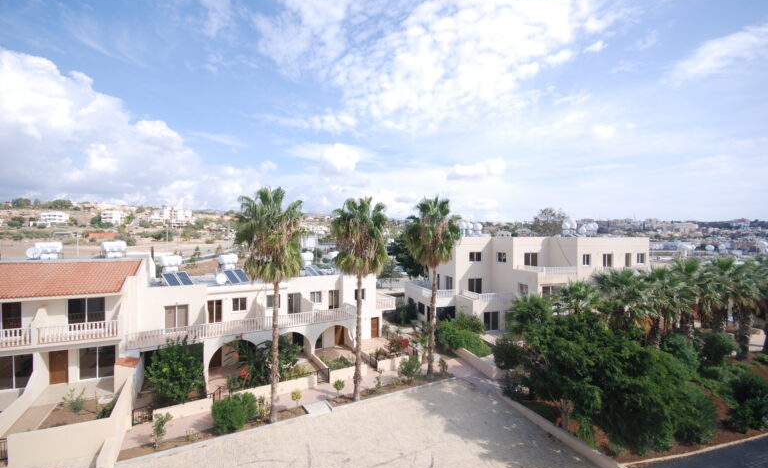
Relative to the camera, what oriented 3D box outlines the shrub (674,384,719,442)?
[{"bbox_3d":[14.681,8.266,15.100,1.900,2.450,1.900,0,-1,-14],"label":"shrub"}]

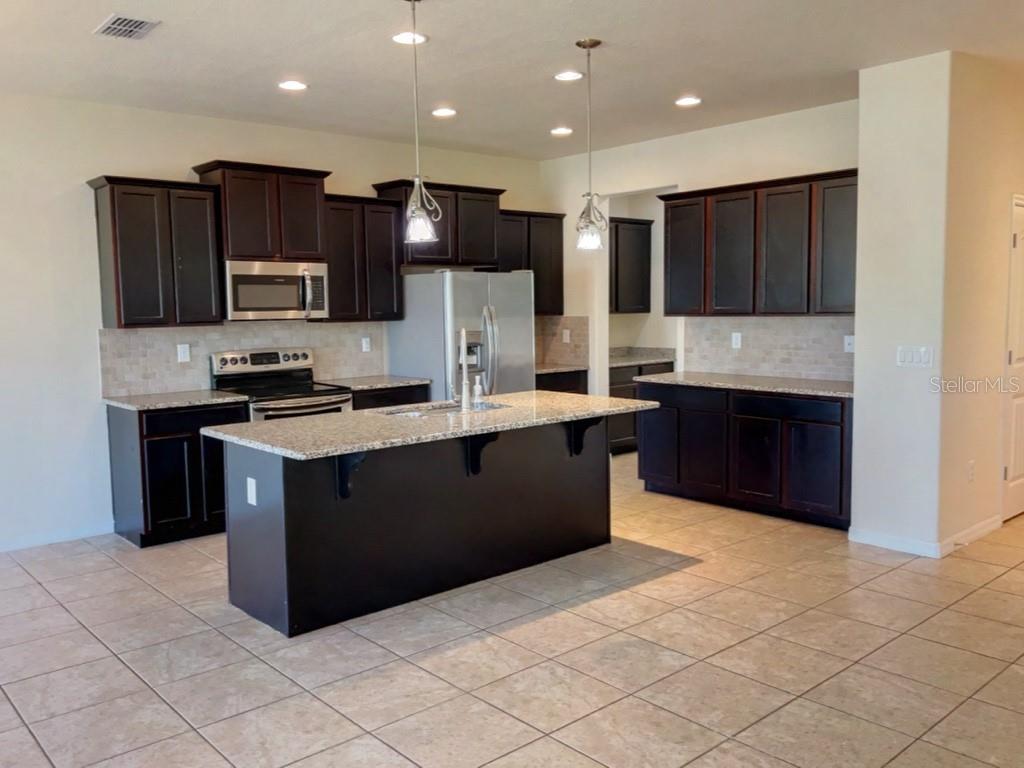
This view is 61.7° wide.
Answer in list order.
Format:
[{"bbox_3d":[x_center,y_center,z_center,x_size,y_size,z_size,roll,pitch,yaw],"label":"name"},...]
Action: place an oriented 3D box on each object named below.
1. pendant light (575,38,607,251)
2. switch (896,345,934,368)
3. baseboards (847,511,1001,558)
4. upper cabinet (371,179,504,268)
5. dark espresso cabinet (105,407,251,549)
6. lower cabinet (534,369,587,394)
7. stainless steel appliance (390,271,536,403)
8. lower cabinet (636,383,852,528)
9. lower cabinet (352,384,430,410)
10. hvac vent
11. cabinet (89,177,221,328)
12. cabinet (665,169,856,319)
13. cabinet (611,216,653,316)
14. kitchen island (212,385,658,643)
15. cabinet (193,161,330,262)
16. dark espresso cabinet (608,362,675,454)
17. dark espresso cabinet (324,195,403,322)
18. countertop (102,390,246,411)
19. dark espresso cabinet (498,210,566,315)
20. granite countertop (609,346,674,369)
[{"bbox_3d":[0.399,-1.232,4.471,0.150,1.064,0.150,-1,5,0],"label":"pendant light"},{"bbox_3d":[2.319,-0.152,4.935,0.010,0.117,0.206,-6,7,-41],"label":"switch"},{"bbox_3d":[2.676,0.917,5.511,1.035,0.095,0.555,-5,7,-42],"label":"baseboards"},{"bbox_3d":[-0.567,-1.298,7.103,1.075,0.637,0.410,-5,7,-42],"label":"upper cabinet"},{"bbox_3d":[-2.227,0.560,5.760,0.701,0.873,0.620,-6,7,-41],"label":"dark espresso cabinet"},{"bbox_3d":[0.221,0.336,7.806,0.800,0.890,0.620,-5,7,-42],"label":"lower cabinet"},{"bbox_3d":[-0.384,-0.020,6.987,0.940,1.765,0.800,-5,7,-42],"label":"stainless steel appliance"},{"bbox_3d":[1.807,0.455,6.333,0.585,0.885,1.780,-5,7,-42],"label":"lower cabinet"},{"bbox_3d":[-1.123,0.451,6.740,0.707,0.873,0.620,-6,7,-41],"label":"lower cabinet"},{"bbox_3d":[-1.834,-1.686,4.087,0.215,0.020,0.339,-6,7,-41],"label":"hvac vent"},{"bbox_3d":[-2.306,-0.833,5.601,0.725,0.923,0.360,-5,7,-42],"label":"cabinet"},{"bbox_3d":[1.873,-0.961,6.200,0.375,0.940,1.775,-6,7,-41],"label":"cabinet"},{"bbox_3d":[0.956,-1.146,8.534,1.110,0.910,0.350,-5,7,-42],"label":"cabinet"},{"bbox_3d":[-0.319,0.619,4.686,2.360,0.914,1.090,-5,7,-42],"label":"kitchen island"},{"bbox_3d":[-1.734,-1.185,6.056,0.860,0.640,0.410,-5,7,-42],"label":"cabinet"},{"bbox_3d":[1.017,0.252,8.614,1.150,0.890,0.580,-5,7,-42],"label":"dark espresso cabinet"},{"bbox_3d":[-1.209,-0.944,6.585,0.690,0.911,0.360,-5,7,-42],"label":"dark espresso cabinet"},{"bbox_3d":[-2.232,0.111,5.701,0.725,0.040,0.648,-6,7,-41],"label":"countertop"},{"bbox_3d":[0.082,-1.083,7.867,0.820,0.923,0.365,-6,7,-41],"label":"dark espresso cabinet"},{"bbox_3d":[1.037,-0.263,8.557,1.155,0.144,0.640,-6,7,-41],"label":"granite countertop"}]

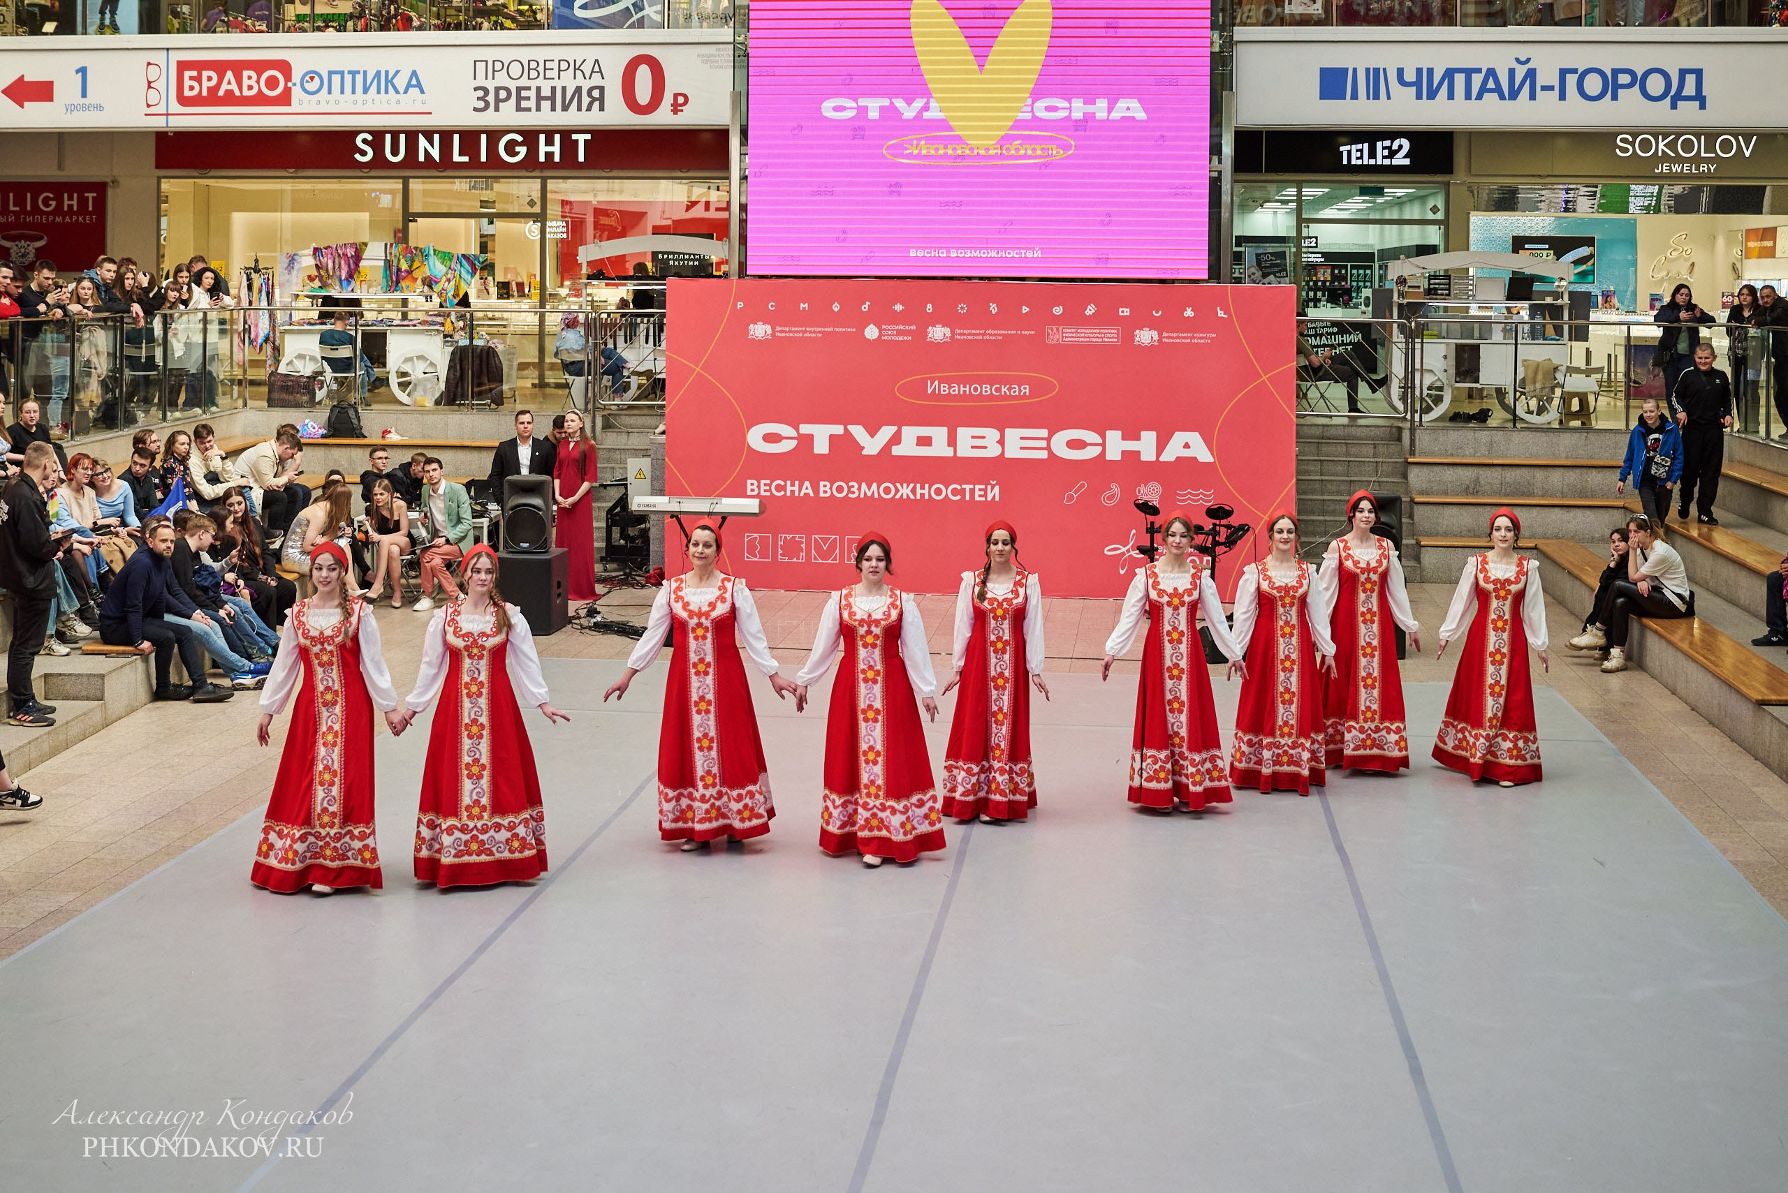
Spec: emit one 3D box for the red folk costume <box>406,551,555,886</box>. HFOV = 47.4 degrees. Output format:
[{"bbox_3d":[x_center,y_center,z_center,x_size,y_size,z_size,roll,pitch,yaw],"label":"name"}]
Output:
[{"bbox_3d":[-2.066,0.584,10.054,0.720,1.660,0.560,-1,9,-7],"label":"red folk costume"}]

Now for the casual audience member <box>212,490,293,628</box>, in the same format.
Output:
[{"bbox_3d":[-5.136,-0.257,16.493,0.800,1.220,0.550,3,10,18],"label":"casual audience member"}]

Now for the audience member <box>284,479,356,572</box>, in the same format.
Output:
[{"bbox_3d":[-5.016,-0.429,17.991,0.760,1.220,0.500,-5,10,-31],"label":"audience member"}]

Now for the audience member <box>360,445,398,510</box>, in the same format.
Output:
[{"bbox_3d":[-5.353,-0.938,21.212,0.500,1.270,0.720,-2,9,-17],"label":"audience member"}]

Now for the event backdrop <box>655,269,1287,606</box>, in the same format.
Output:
[{"bbox_3d":[0.782,-1.487,19.446,6.014,2.984,0.100,1,9,7],"label":"event backdrop"}]

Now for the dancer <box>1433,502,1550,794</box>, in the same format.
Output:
[{"bbox_3d":[3.615,0.280,12.395,0.670,1.650,0.550,2,9,12],"label":"dancer"}]

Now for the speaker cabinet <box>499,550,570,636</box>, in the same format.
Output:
[{"bbox_3d":[-3.108,-0.057,17.426,0.550,0.680,0.570,1,9,5],"label":"speaker cabinet"}]

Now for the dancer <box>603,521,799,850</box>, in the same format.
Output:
[{"bbox_3d":[-1.030,0.467,10.933,1.000,1.700,0.480,0,9,-3],"label":"dancer"}]

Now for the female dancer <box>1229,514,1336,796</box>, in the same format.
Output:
[{"bbox_3d":[2.316,0.316,11.995,0.620,1.660,0.500,2,9,11],"label":"female dancer"}]

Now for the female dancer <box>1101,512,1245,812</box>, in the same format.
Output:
[{"bbox_3d":[1.592,0.371,11.650,0.783,1.686,0.520,1,7,7],"label":"female dancer"}]

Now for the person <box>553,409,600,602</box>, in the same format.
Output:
[{"bbox_3d":[-2.909,-0.835,18.700,0.361,1.766,0.420,2,7,11],"label":"person"}]

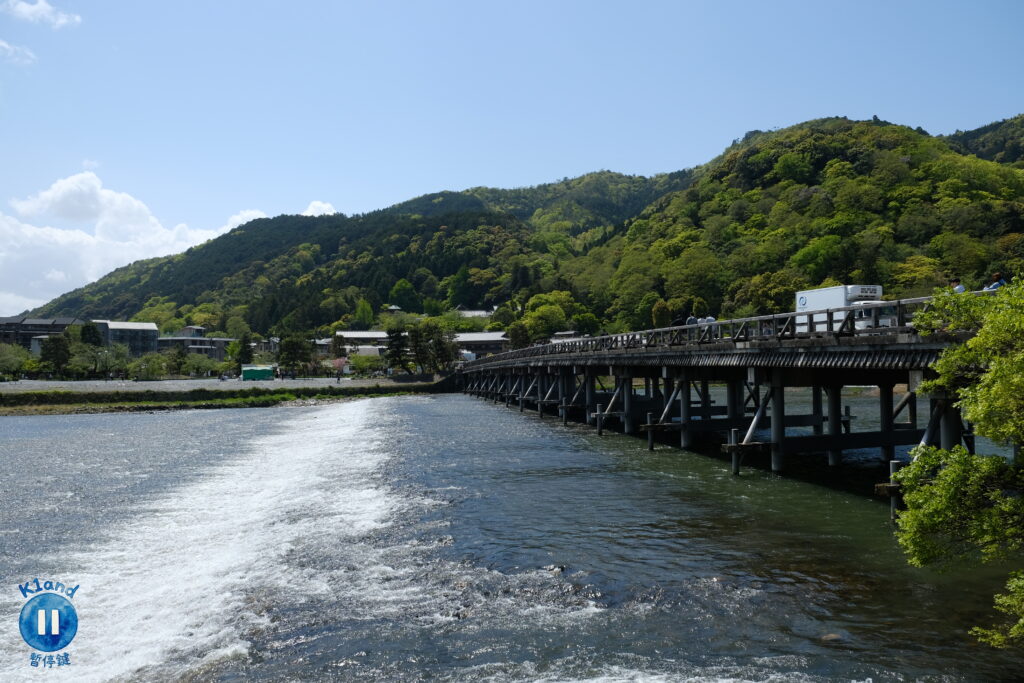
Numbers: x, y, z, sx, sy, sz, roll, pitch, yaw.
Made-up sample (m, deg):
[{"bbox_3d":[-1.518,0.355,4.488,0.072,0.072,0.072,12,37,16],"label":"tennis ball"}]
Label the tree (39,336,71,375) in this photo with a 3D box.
[{"bbox_3d":[-93.309,3.117,157.000,6.000,9.100,5.800,1,-3,-30],"label":"tree"}]

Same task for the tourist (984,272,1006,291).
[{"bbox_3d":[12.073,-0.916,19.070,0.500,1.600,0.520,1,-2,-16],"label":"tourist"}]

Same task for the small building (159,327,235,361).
[{"bbox_3d":[-101.366,3.043,246.000,23.000,16.330,14.000,1,-2,-20],"label":"small building"}]

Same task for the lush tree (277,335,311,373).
[{"bbox_3d":[-46.775,3.430,164.992,7.730,9.880,7.730,0,-2,0],"label":"lush tree"}]

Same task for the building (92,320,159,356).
[{"bbox_3d":[-121.191,2.345,240.439,18.000,17.160,12.000,1,-3,-27],"label":"building"}]

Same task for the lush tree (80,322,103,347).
[{"bbox_3d":[-101.455,2.282,185.053,5.300,13.740,5.300,0,-2,0],"label":"lush tree"}]

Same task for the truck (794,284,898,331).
[{"bbox_3d":[16.681,-1.148,38.145,2.050,2.950,6.100,0,-2,-9],"label":"truck"}]

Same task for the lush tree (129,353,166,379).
[{"bbox_3d":[-72.131,4.947,152.000,7.200,5.540,7.000,1,-2,-24],"label":"lush tree"}]

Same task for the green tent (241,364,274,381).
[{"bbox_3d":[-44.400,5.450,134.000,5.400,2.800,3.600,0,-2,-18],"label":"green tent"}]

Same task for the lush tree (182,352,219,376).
[{"bbox_3d":[-63.671,4.957,157.000,7.000,5.420,6.800,1,-2,-20],"label":"lush tree"}]

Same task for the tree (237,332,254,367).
[{"bbox_3d":[-57.319,3.215,165.001,3.870,10.310,3.870,0,-2,0],"label":"tree"}]

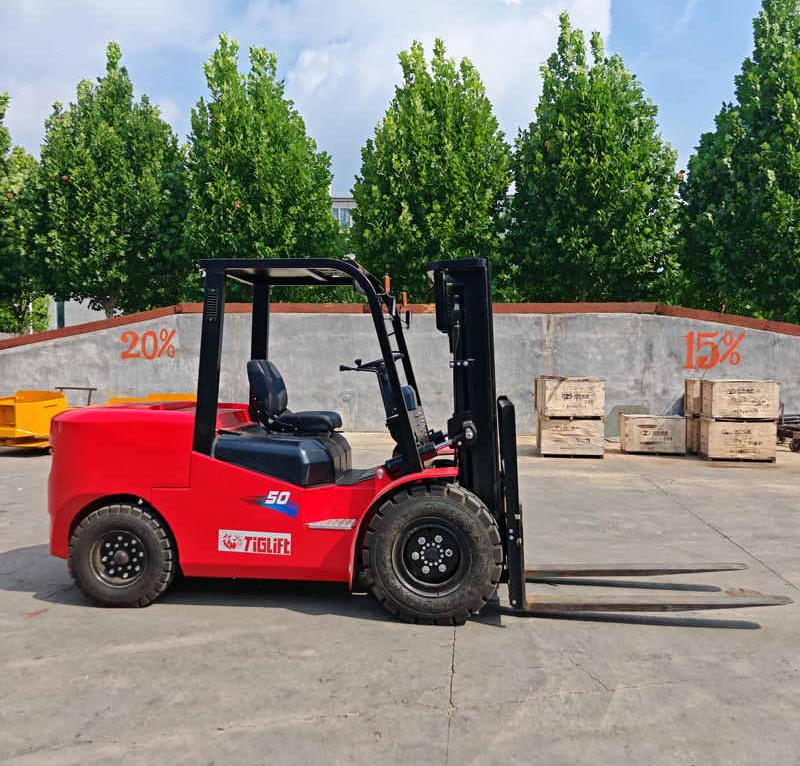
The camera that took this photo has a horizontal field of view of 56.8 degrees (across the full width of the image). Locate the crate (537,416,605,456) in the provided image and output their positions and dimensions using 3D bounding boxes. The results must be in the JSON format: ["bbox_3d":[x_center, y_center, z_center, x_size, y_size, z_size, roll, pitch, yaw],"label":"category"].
[{"bbox_3d":[2.657,0.841,11.594,0.930,0.590,0.690,0,3,5],"label":"crate"}]

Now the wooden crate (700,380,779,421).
[{"bbox_3d":[5.205,0.275,11.354,0.930,0.585,0.680,1,3,8],"label":"wooden crate"}]

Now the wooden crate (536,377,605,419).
[{"bbox_3d":[2.656,0.245,11.604,0.920,0.600,0.700,0,3,-3],"label":"wooden crate"}]

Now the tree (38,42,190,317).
[{"bbox_3d":[-7.807,-4.280,20.224,4.193,9.915,4.193,1,3,6],"label":"tree"}]

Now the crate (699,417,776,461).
[{"bbox_3d":[5.153,0.862,11.322,0.930,0.590,0.680,1,3,10],"label":"crate"}]

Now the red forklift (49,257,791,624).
[{"bbox_3d":[0.133,0.301,5.157,4.831,2.240,1.480,0,3,3],"label":"red forklift"}]

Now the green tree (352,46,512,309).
[{"bbox_3d":[0.792,-4.036,19.233,4.197,9.598,4.197,1,3,6],"label":"green tree"}]

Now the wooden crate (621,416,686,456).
[{"bbox_3d":[4.066,0.829,11.935,0.910,0.590,0.680,1,3,9],"label":"wooden crate"}]

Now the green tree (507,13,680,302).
[{"bbox_3d":[4.926,-4.246,18.822,4.471,10.094,4.471,1,3,6],"label":"green tree"}]

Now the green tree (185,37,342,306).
[{"bbox_3d":[-3.641,-4.223,19.725,4.252,9.886,4.252,1,3,6],"label":"green tree"}]

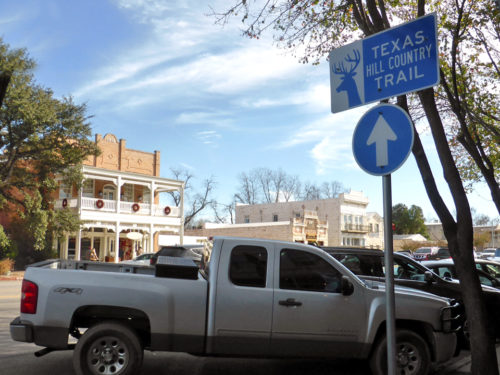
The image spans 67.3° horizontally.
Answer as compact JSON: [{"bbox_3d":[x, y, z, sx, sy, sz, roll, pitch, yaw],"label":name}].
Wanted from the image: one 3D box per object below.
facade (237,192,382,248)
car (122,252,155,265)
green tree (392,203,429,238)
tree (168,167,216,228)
[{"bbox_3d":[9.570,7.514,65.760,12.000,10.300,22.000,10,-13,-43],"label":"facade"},{"bbox_3d":[-5.574,4.587,22.337,4.550,1.450,1.800,0,-9,6],"label":"car"},{"bbox_3d":[33.166,9.003,77.657,7.800,11.980,7.500,-3,-10,23],"label":"green tree"},{"bbox_3d":[-8.575,3.864,56.097,6.800,13.780,6.500,2,-9,-9],"label":"tree"}]

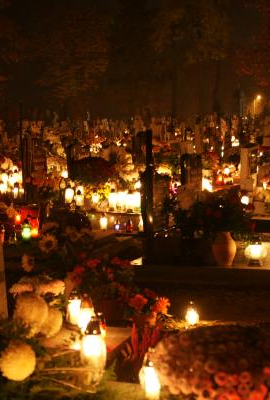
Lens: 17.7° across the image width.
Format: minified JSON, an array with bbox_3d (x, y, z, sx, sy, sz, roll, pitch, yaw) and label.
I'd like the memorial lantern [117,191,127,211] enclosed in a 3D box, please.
[{"bbox_3d":[-0.172,0.007,11.900,0.130,0.270,0.130,0,5,0],"label":"memorial lantern"}]

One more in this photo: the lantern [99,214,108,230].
[{"bbox_3d":[-0.360,0.257,9.900,0.092,0.185,0.092,0,6,0],"label":"lantern"}]

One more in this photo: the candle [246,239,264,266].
[{"bbox_3d":[1.184,0.518,8.550,0.185,0.275,0.175,0,5,0],"label":"candle"}]

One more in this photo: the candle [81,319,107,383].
[{"bbox_3d":[-0.206,0.742,4.300,0.118,0.305,0.118,0,5,0],"label":"candle"}]

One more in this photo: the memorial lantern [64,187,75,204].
[{"bbox_3d":[-0.862,-0.053,11.400,0.130,0.240,0.130,0,6,0],"label":"memorial lantern"}]

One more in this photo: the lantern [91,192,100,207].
[{"bbox_3d":[-0.561,-0.007,12.300,0.110,0.200,0.110,0,5,0],"label":"lantern"}]

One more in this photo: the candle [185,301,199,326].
[{"bbox_3d":[0.433,0.851,6.500,0.100,0.195,0.100,2,6,20],"label":"candle"}]

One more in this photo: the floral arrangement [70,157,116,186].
[{"bbox_3d":[-0.584,-0.384,11.900,0.620,0.440,0.600,0,6,0],"label":"floral arrangement"}]

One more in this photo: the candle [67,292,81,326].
[{"bbox_3d":[-0.377,0.679,5.400,0.090,0.205,0.090,0,6,0],"label":"candle"}]

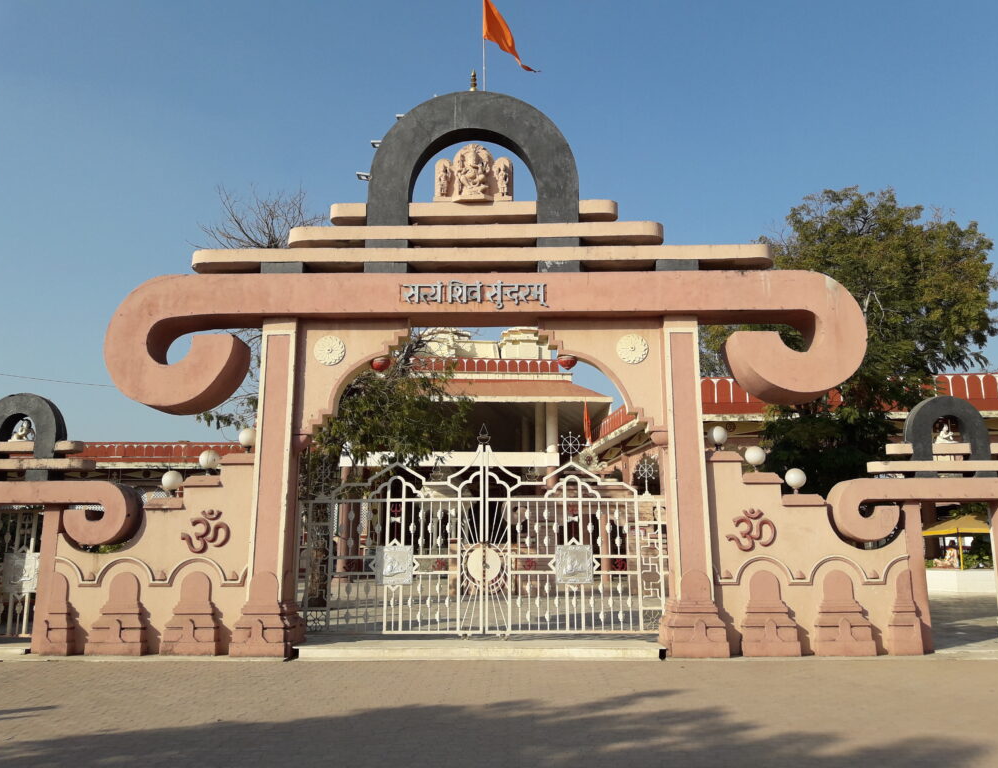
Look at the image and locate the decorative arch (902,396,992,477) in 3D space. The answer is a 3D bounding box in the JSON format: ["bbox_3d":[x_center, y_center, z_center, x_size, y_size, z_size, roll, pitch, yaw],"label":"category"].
[{"bbox_3d":[6.561,0.782,12.170,1.103,1.175,0.310,0,-11,1],"label":"decorative arch"}]

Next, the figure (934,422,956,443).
[{"bbox_3d":[6.576,0.720,12.207,0.300,0.309,0.300,-9,-14,40],"label":"figure"}]

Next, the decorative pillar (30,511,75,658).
[{"bbox_3d":[-6.379,2.831,12.034,0.577,2.081,0.470,0,-11,1],"label":"decorative pillar"}]

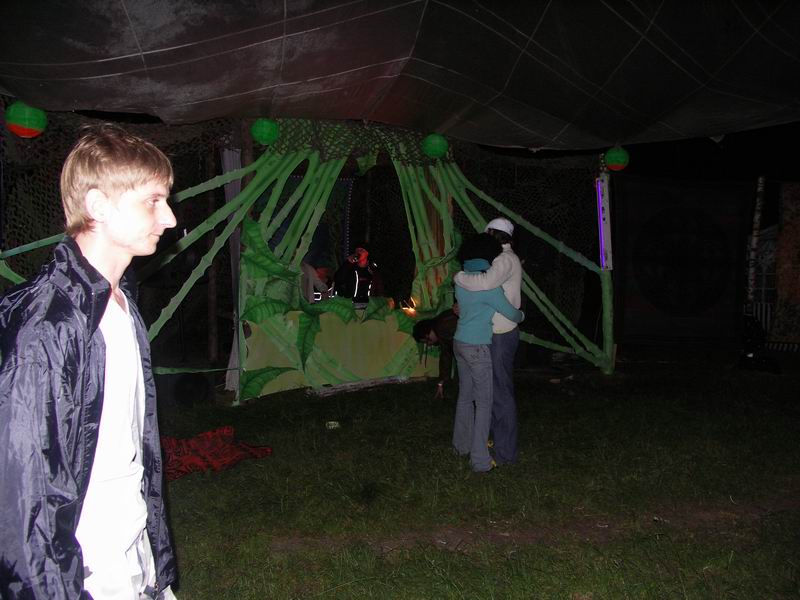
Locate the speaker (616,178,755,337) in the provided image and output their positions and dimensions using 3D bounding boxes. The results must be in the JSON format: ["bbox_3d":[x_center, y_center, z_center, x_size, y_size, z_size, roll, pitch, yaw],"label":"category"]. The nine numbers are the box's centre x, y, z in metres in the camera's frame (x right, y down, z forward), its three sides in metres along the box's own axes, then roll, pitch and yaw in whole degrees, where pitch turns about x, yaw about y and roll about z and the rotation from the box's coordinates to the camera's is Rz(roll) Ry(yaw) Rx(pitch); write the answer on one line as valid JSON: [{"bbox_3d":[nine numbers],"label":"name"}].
[{"bbox_3d":[4.118,-0.598,9.683,2.041,2.416,0.500,0,5,0],"label":"speaker"}]

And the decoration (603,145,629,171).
[{"bbox_3d":[2.668,-1.732,7.950,0.300,0.300,0.300,0,5,0],"label":"decoration"}]

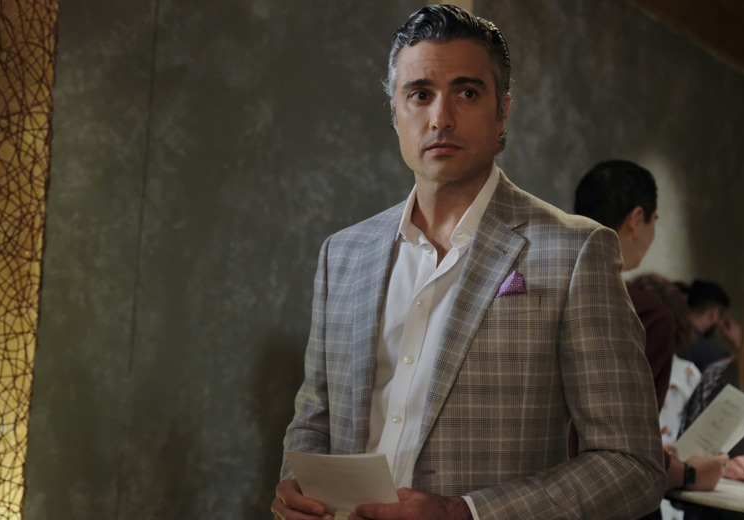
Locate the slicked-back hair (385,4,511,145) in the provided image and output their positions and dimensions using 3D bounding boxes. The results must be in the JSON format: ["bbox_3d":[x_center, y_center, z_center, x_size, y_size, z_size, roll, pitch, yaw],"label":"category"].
[{"bbox_3d":[0.109,-0.262,1.920,0.172,0.200,0.210,2,-3,12],"label":"slicked-back hair"}]

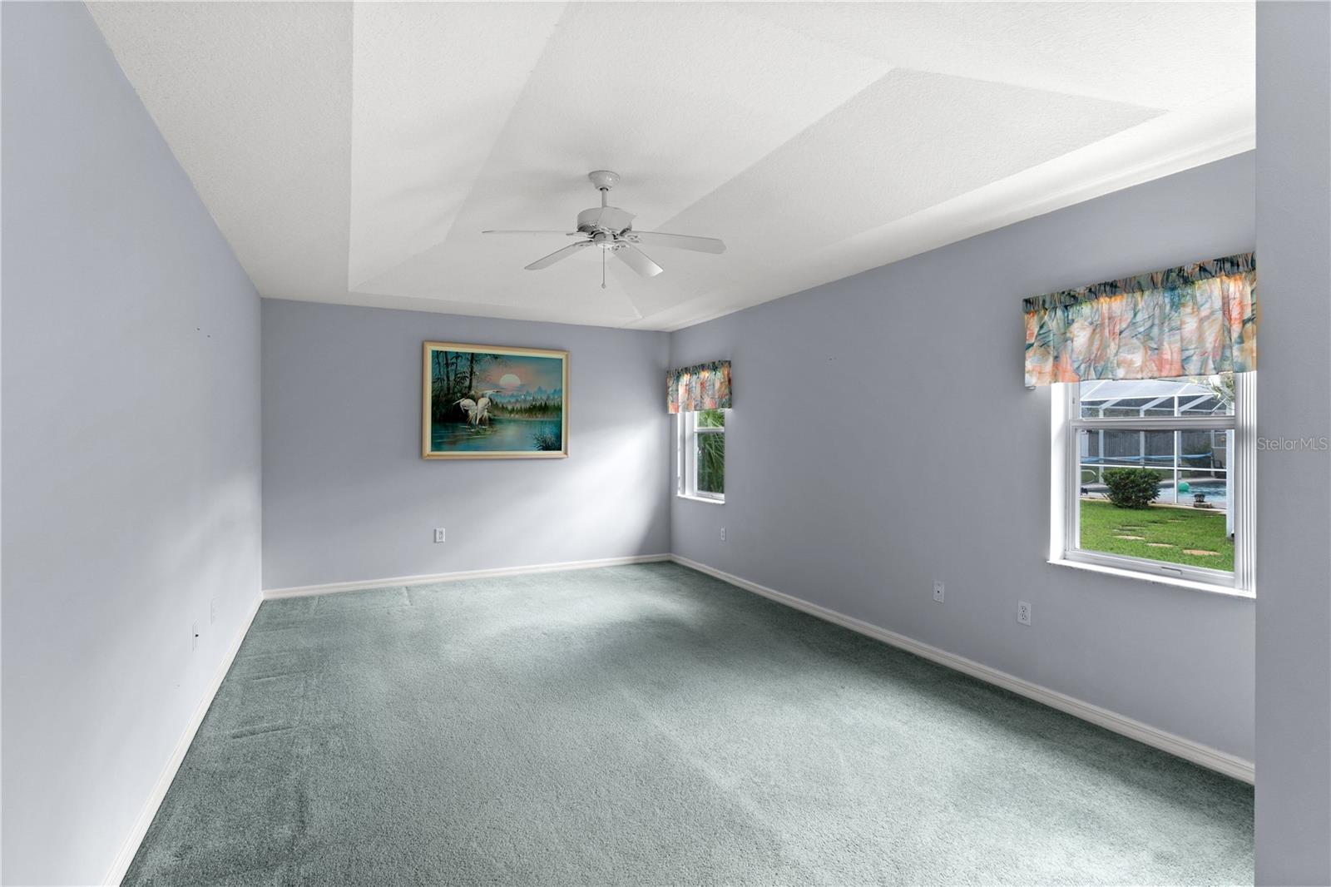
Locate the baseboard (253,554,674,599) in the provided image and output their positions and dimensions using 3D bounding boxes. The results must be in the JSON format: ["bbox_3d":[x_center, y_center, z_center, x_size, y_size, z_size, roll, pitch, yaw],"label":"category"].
[{"bbox_3d":[-1.600,1.211,5.544,3.645,0.078,0.018,0,1,-25],"label":"baseboard"}]

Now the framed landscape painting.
[{"bbox_3d":[-1.552,-0.380,5.532,1.330,1.050,0.040,0,1,-25],"label":"framed landscape painting"}]

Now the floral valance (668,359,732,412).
[{"bbox_3d":[0.311,-0.528,5.719,0.090,0.440,1.050,0,1,-28],"label":"floral valance"}]

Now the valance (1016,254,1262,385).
[{"bbox_3d":[2.043,-0.490,2.484,0.090,0.445,1.010,0,1,-28],"label":"valance"}]

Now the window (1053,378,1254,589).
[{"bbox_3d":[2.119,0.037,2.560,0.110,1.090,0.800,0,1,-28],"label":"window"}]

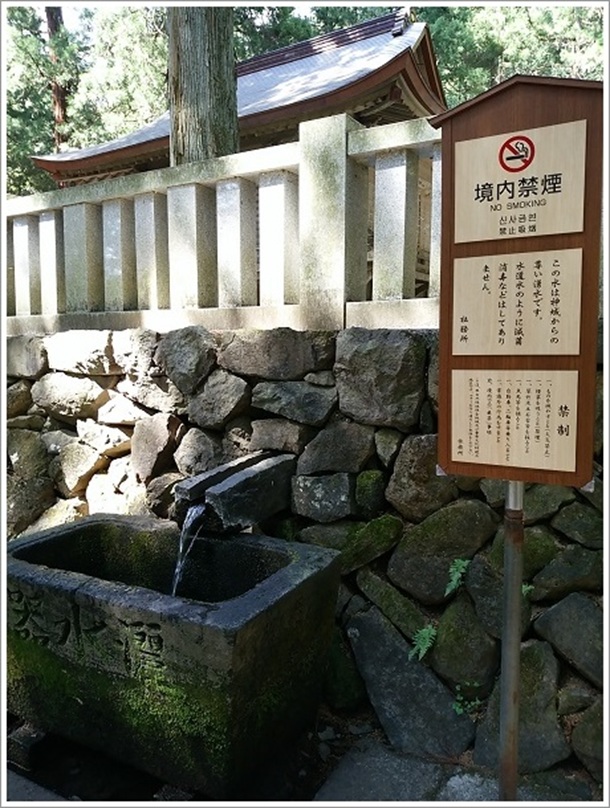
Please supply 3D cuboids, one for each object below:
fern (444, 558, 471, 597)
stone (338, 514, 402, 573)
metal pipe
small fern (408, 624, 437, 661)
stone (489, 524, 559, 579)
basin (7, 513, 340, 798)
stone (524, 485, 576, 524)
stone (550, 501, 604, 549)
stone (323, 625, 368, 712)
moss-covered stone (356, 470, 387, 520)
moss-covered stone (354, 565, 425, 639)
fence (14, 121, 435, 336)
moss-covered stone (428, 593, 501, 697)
[{"bbox_3d":[0.569,0.646,2.268,0.087,0.122,0.070,2,5,29],"label":"fern"},{"bbox_3d":[0.276,0.592,2.561,0.289,0.256,0.200,3,6,30],"label":"stone"},{"bbox_3d":[0.666,0.781,1.951,0.060,1.074,0.060,3,6,30],"label":"metal pipe"},{"bbox_3d":[0.457,0.927,2.364,0.112,0.143,0.080,3,6,30],"label":"small fern"},{"bbox_3d":[0.815,0.550,2.268,0.249,0.203,0.200,3,6,30],"label":"stone"},{"bbox_3d":[-0.621,0.861,2.411,1.328,0.512,0.793,2,5,26],"label":"basin"},{"bbox_3d":[0.879,0.357,2.231,0.205,0.130,0.160,2,5,29],"label":"stone"},{"bbox_3d":[0.984,0.424,2.162,0.190,0.135,0.160,2,5,29],"label":"stone"},{"bbox_3d":[0.145,1.089,2.522,0.193,0.271,0.200,2,5,29],"label":"stone"},{"bbox_3d":[0.277,0.388,2.576,0.143,0.214,0.150,3,6,30],"label":"moss-covered stone"},{"bbox_3d":[0.344,0.795,2.448,0.269,0.236,0.160,2,5,29],"label":"moss-covered stone"},{"bbox_3d":[-0.570,-0.819,3.151,2.807,0.915,0.200,2,5,29],"label":"fence"},{"bbox_3d":[0.616,0.942,2.363,0.271,0.415,0.220,3,6,30],"label":"moss-covered stone"}]

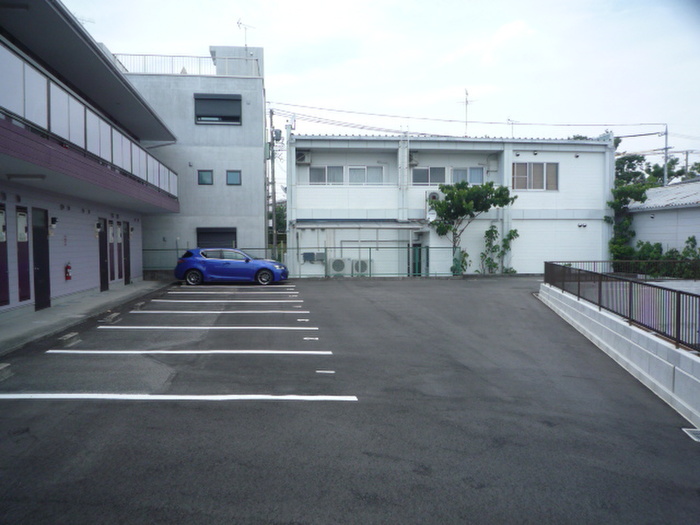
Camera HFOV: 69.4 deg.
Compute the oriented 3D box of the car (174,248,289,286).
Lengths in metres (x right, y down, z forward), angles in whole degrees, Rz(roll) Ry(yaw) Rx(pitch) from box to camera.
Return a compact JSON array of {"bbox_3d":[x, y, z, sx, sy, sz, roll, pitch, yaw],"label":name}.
[{"bbox_3d":[-4.594,0.088,19.770,4.330,1.430,1.770,-1,2,-8],"label":"car"}]

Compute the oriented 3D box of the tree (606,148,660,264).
[{"bbox_3d":[13.894,-2.395,24.680,2.600,5.800,2.600,-1,2,-7],"label":"tree"}]

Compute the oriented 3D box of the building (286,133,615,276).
[{"bbox_3d":[4.457,-2.833,27.932,15.800,6.500,8.500,-1,2,-7],"label":"building"}]

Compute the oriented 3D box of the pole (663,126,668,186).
[{"bbox_3d":[22.409,-4.851,35.799,0.280,9.700,0.280,-1,2,-7],"label":"pole"}]

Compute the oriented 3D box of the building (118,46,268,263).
[{"bbox_3d":[-7.658,-4.529,26.250,6.600,10.350,8.000,-1,2,-8],"label":"building"}]

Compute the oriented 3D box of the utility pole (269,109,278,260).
[{"bbox_3d":[-5.738,-5.833,38.757,0.400,11.700,0.400,-1,2,-7],"label":"utility pole"}]

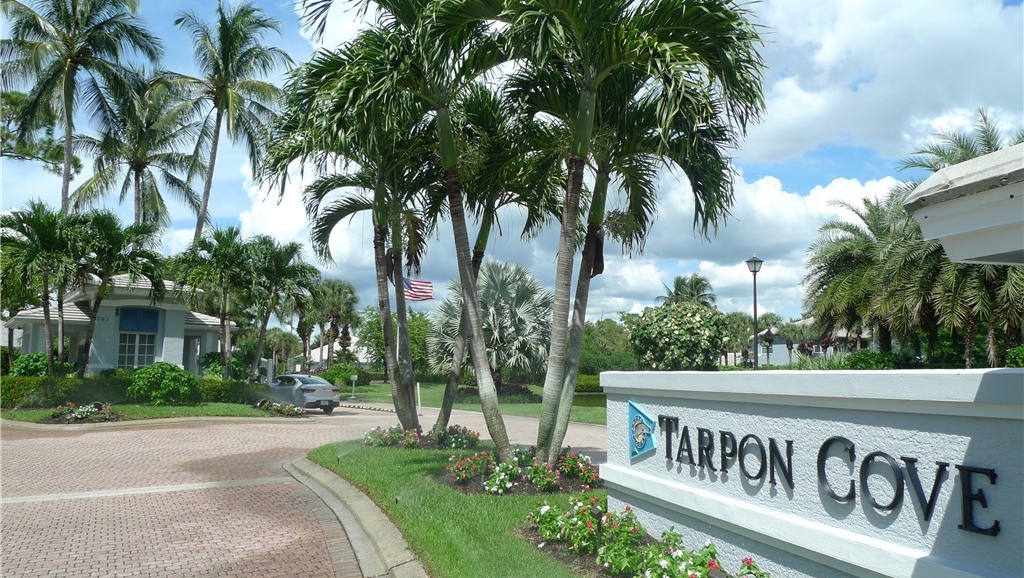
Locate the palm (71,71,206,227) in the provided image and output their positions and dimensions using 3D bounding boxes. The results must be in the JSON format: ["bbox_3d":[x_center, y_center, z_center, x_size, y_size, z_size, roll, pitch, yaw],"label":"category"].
[{"bbox_3d":[-19.616,-3.085,36.626,7.270,17.230,6.600,0,-7,0],"label":"palm"}]

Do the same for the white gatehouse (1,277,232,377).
[{"bbox_3d":[-15.908,1.926,28.561,7.600,5.200,6.100,6,-9,-42],"label":"white gatehouse"}]

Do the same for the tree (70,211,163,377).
[{"bbox_3d":[-15.901,0.676,28.320,3.740,7.690,3.500,0,-7,0],"label":"tree"}]

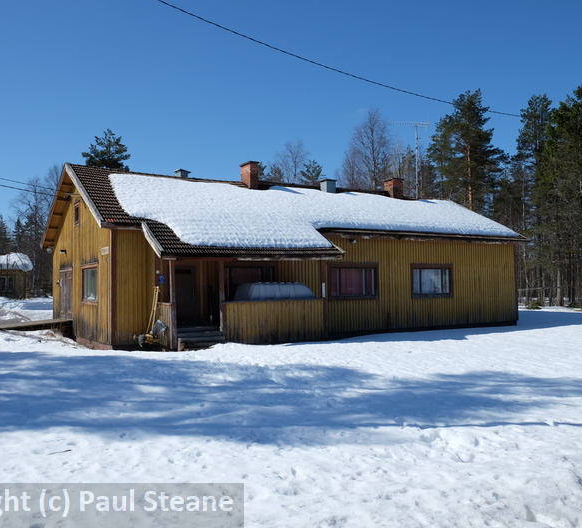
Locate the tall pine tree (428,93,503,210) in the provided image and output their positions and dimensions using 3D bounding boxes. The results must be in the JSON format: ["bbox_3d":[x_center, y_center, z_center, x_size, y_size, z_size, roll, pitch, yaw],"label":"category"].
[{"bbox_3d":[12.693,-4.645,42.153,5.500,15.478,5.500,-1,-2,17],"label":"tall pine tree"}]

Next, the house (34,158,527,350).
[{"bbox_3d":[0.572,-0.631,28.159,21.108,7.248,12.312,0,-2,-32],"label":"house"}]

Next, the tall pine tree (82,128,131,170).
[{"bbox_3d":[-13.299,-3.315,43.123,4.300,13.141,4.300,0,-2,-17],"label":"tall pine tree"}]

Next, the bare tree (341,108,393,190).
[{"bbox_3d":[6.497,-4.711,48.160,4.600,15.927,4.600,-1,-2,8],"label":"bare tree"}]

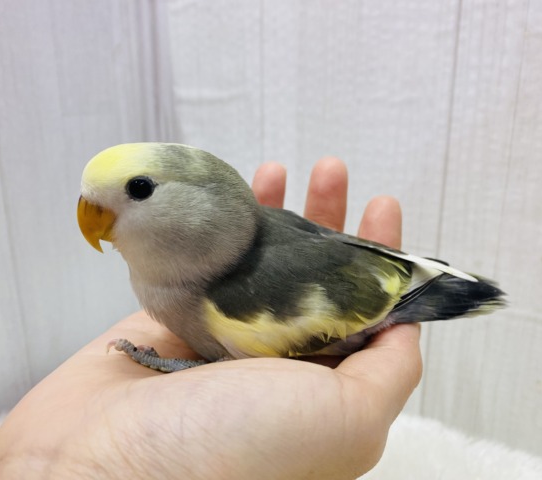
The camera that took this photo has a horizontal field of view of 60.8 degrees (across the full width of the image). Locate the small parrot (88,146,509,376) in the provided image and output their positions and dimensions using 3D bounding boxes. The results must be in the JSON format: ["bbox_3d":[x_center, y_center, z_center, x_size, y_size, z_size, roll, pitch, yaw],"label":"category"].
[{"bbox_3d":[0.013,0.004,0.151,0.141,0.070,0.052,-2,14,-10],"label":"small parrot"}]

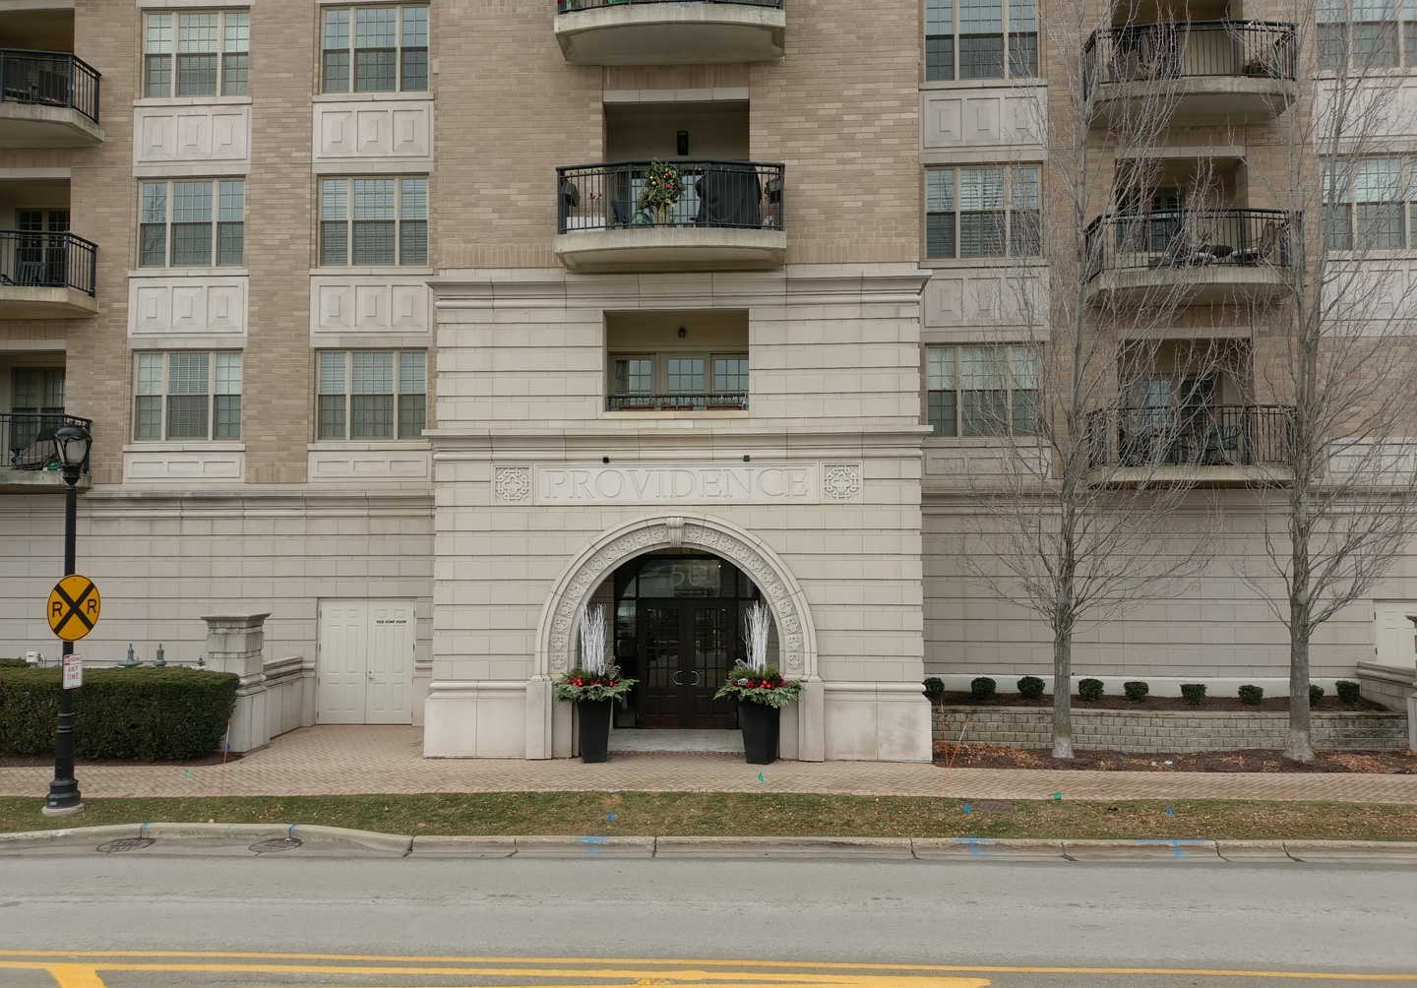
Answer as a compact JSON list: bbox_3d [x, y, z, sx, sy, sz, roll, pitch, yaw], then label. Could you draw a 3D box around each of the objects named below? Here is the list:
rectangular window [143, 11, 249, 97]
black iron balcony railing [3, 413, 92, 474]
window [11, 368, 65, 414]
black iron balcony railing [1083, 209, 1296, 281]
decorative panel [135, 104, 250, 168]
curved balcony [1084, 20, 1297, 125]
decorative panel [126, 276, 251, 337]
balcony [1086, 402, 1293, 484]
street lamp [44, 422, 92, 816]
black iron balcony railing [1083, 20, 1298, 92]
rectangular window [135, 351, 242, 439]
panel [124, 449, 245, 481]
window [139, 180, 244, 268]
[{"bbox_3d":[-10.332,-8.874,21.471,2.204,1.791,0.180,0,-3,3],"label":"rectangular window"},{"bbox_3d":[-13.875,-0.948,20.325,3.450,1.050,1.350,0,-3,3],"label":"black iron balcony railing"},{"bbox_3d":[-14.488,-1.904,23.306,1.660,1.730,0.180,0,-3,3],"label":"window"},{"bbox_3d":[8.820,-4.453,19.305,3.480,1.050,1.350,0,-3,3],"label":"black iron balcony railing"},{"bbox_3d":[-10.246,-7.105,21.143,2.400,1.250,0.120,0,-3,3],"label":"decorative panel"},{"bbox_3d":[8.896,-7.761,19.667,3.570,1.412,1.270,0,-2,3],"label":"curved balcony"},{"bbox_3d":[-10.355,-3.739,21.194,2.450,1.230,0.130,0,-2,3],"label":"decorative panel"},{"bbox_3d":[8.863,-0.834,19.376,3.540,1.387,1.270,0,-2,3],"label":"balcony"},{"bbox_3d":[-8.838,1.709,14.699,0.550,5.310,0.550,0,-3,3],"label":"street lamp"},{"bbox_3d":[8.960,-8.055,19.818,3.640,1.060,0.940,0,-3,3],"label":"black iron balcony railing"},{"bbox_3d":[-10.261,-1.917,20.974,2.190,1.780,0.150,0,-3,3],"label":"rectangular window"},{"bbox_3d":[-10.243,-0.552,20.802,2.430,0.640,0.120,0,-3,3],"label":"panel"},{"bbox_3d":[-10.270,-5.365,21.154,2.170,1.780,0.150,0,-3,3],"label":"window"}]

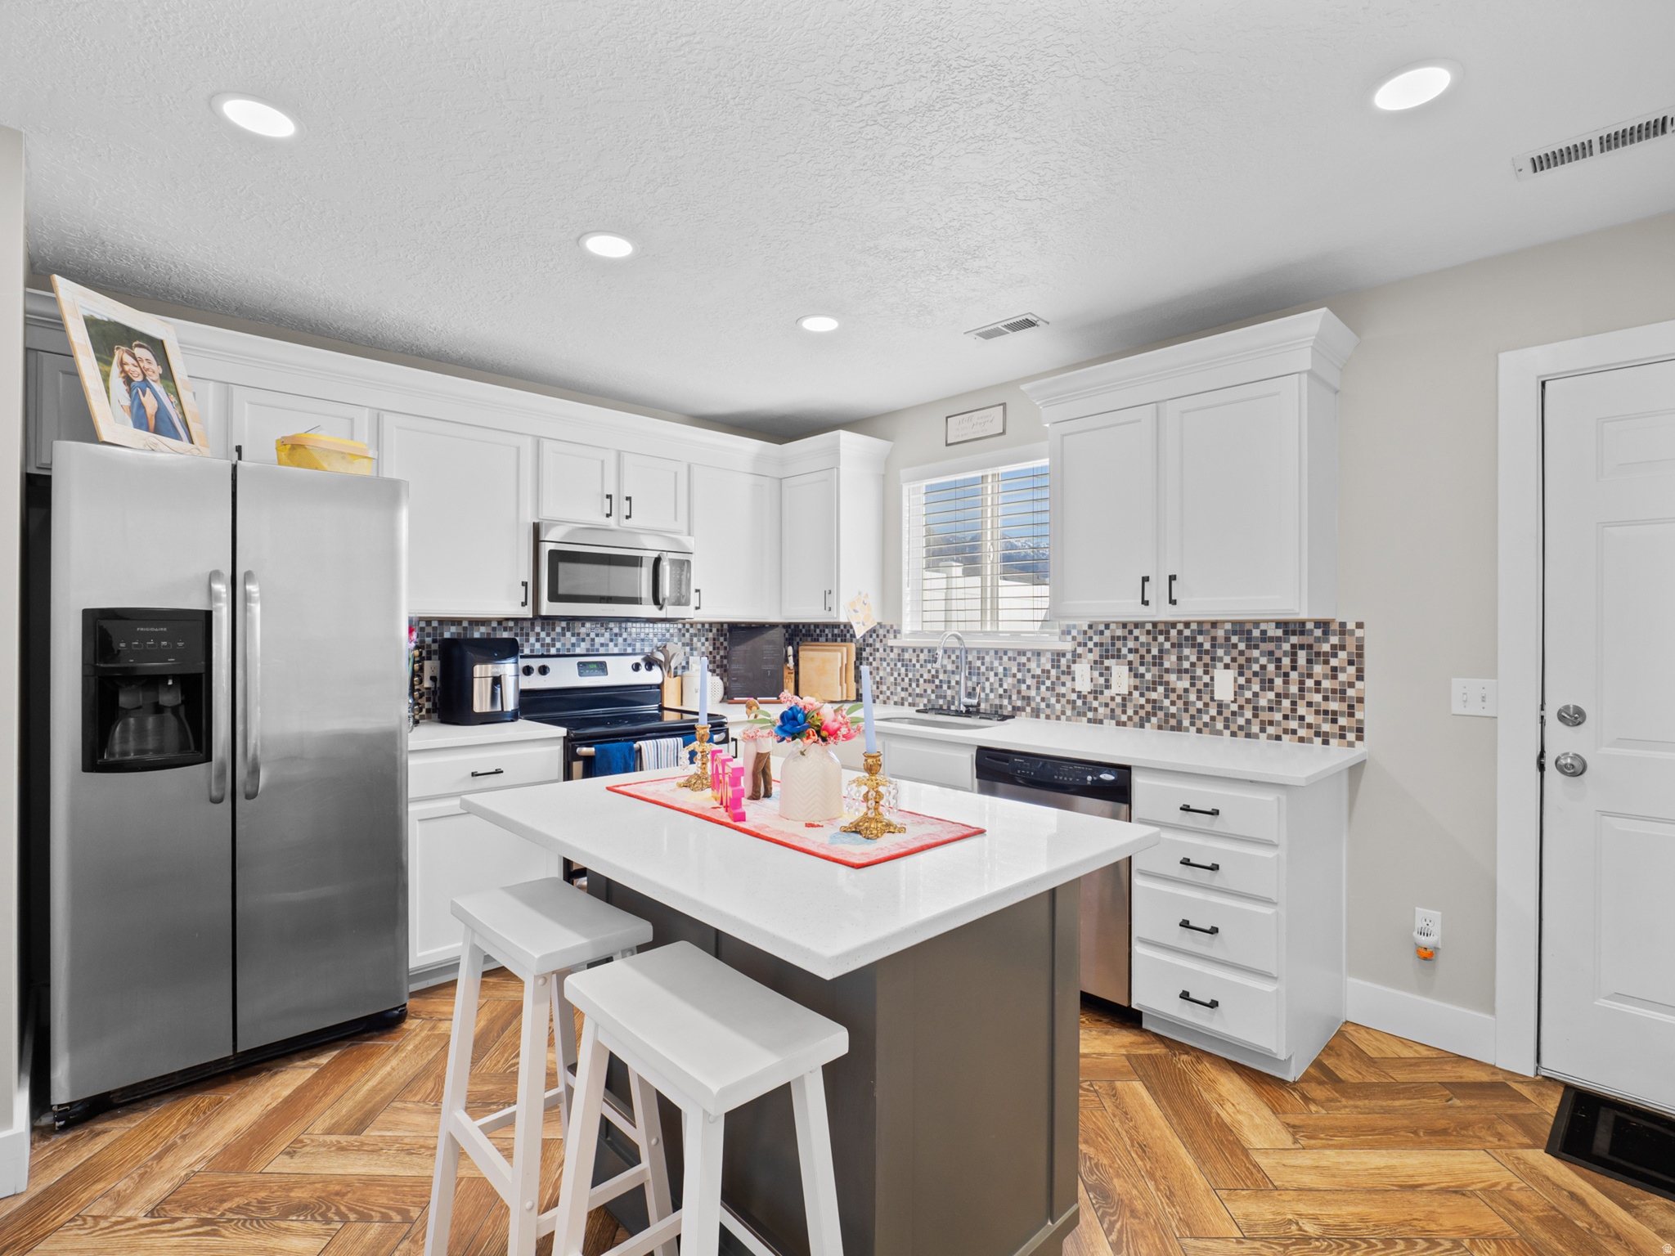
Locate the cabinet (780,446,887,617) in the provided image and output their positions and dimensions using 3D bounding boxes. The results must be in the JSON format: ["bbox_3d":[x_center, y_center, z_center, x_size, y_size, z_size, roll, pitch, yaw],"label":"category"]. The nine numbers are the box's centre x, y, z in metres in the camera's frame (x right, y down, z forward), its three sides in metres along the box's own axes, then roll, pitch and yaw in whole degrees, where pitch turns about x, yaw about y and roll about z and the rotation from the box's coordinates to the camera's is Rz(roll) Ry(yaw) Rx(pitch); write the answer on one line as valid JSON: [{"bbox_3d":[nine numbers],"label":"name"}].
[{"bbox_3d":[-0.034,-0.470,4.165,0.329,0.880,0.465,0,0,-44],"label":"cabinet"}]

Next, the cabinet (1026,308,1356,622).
[{"bbox_3d":[1.228,-0.491,2.817,0.385,0.929,1.052,0,0,-44],"label":"cabinet"}]

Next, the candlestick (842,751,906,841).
[{"bbox_3d":[0.070,0.312,1.490,0.126,0.155,0.126,0,0,0],"label":"candlestick"}]

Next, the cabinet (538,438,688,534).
[{"bbox_3d":[-1.112,-0.635,3.663,0.745,0.358,0.334,0,0,-44],"label":"cabinet"}]

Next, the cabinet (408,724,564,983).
[{"bbox_3d":[-1.507,0.854,3.084,0.590,0.905,0.620,0,0,-44],"label":"cabinet"}]

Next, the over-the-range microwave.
[{"bbox_3d":[-1.089,-0.238,3.615,0.763,0.400,0.425,0,0,-44],"label":"over-the-range microwave"}]

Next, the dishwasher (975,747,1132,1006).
[{"bbox_3d":[0.941,0.849,2.898,0.605,0.807,0.605,0,0,-44],"label":"dishwasher"}]

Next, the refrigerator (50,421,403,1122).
[{"bbox_3d":[-1.939,0.418,2.511,0.830,1.775,0.790,0,0,-44],"label":"refrigerator"}]

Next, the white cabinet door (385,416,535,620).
[{"bbox_3d":[-1.500,-0.426,3.084,0.568,0.759,0.030,0,0,-44],"label":"white cabinet door"}]

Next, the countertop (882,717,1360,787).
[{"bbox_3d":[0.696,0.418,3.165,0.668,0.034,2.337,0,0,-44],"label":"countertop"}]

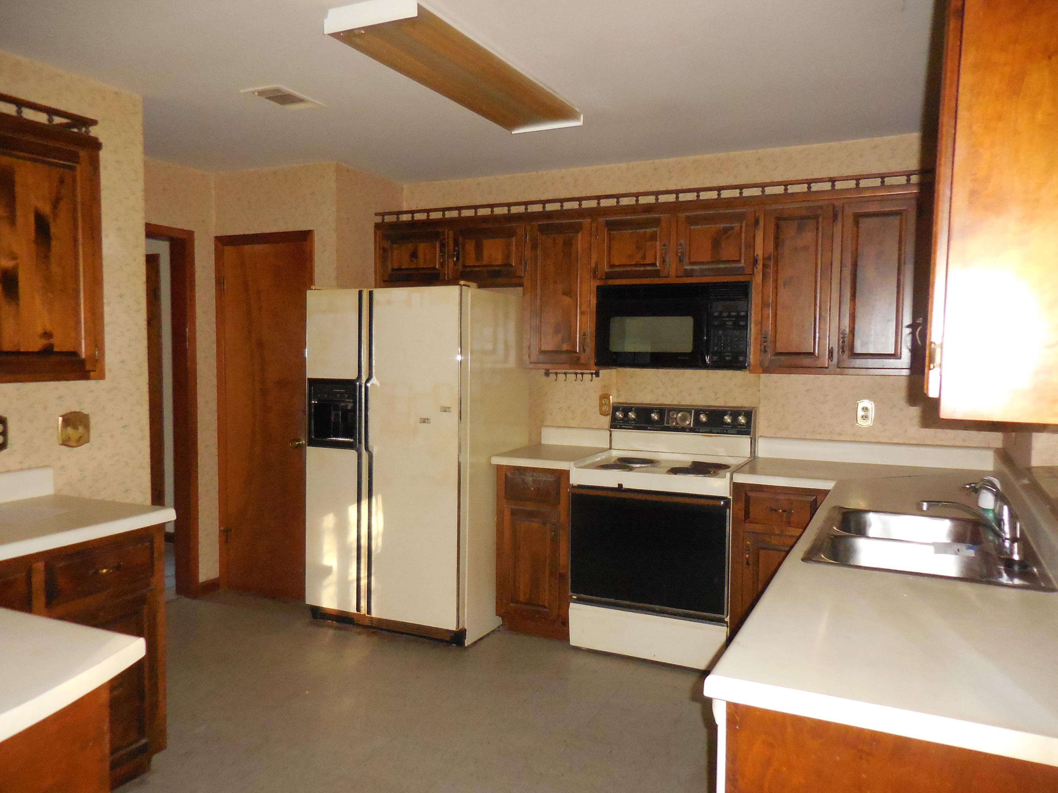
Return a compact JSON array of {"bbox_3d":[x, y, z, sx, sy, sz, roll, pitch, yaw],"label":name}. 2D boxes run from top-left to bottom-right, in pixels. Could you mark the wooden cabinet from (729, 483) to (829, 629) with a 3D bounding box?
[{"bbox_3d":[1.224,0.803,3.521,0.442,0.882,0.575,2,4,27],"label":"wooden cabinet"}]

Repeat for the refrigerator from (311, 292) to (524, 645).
[{"bbox_3d":[-0.584,0.320,4.156,0.925,1.777,0.730,2,4,26],"label":"refrigerator"}]

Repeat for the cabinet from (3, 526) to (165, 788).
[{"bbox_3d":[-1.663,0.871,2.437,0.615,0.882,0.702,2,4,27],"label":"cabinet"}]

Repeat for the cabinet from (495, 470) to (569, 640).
[{"bbox_3d":[0.150,0.772,4.073,0.432,0.882,0.575,2,4,27],"label":"cabinet"}]

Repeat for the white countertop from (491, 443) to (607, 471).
[{"bbox_3d":[0.141,0.313,4.035,0.439,0.040,0.590,2,4,27],"label":"white countertop"}]

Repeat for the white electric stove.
[{"bbox_3d":[0.669,0.647,3.761,0.764,1.167,0.630,2,4,27],"label":"white electric stove"}]

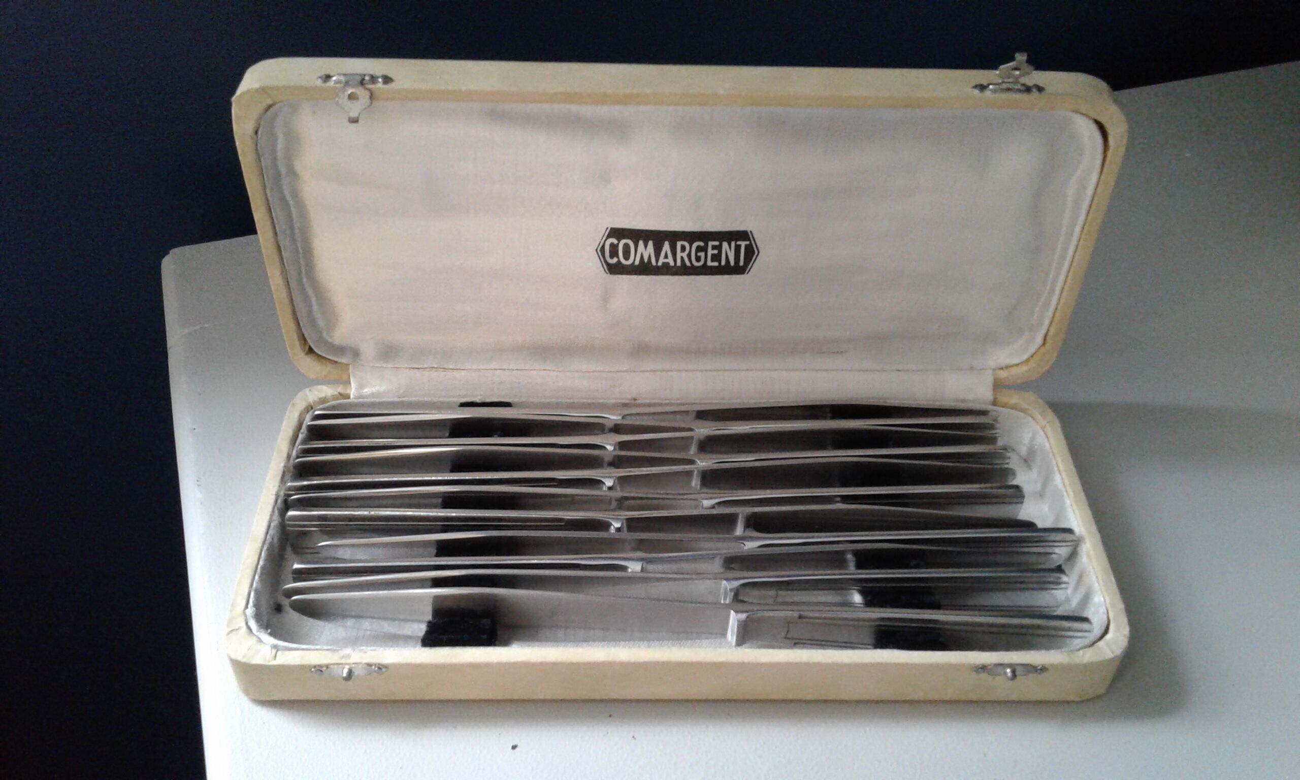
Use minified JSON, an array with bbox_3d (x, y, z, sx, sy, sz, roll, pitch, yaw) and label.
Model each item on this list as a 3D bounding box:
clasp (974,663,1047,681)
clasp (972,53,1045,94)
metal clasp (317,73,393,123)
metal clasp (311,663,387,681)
[{"bbox_3d":[0.104,0.082,0.312,0.021,0.007,0.003,0,47,-1],"label":"clasp"},{"bbox_3d":[0.105,-0.092,0.313,0.021,0.013,0.009,0,39,-1],"label":"clasp"},{"bbox_3d":[-0.085,-0.085,0.314,0.022,0.011,0.010,0,39,-1],"label":"metal clasp"},{"bbox_3d":[-0.085,0.081,0.308,0.022,0.007,0.003,0,47,-1],"label":"metal clasp"}]

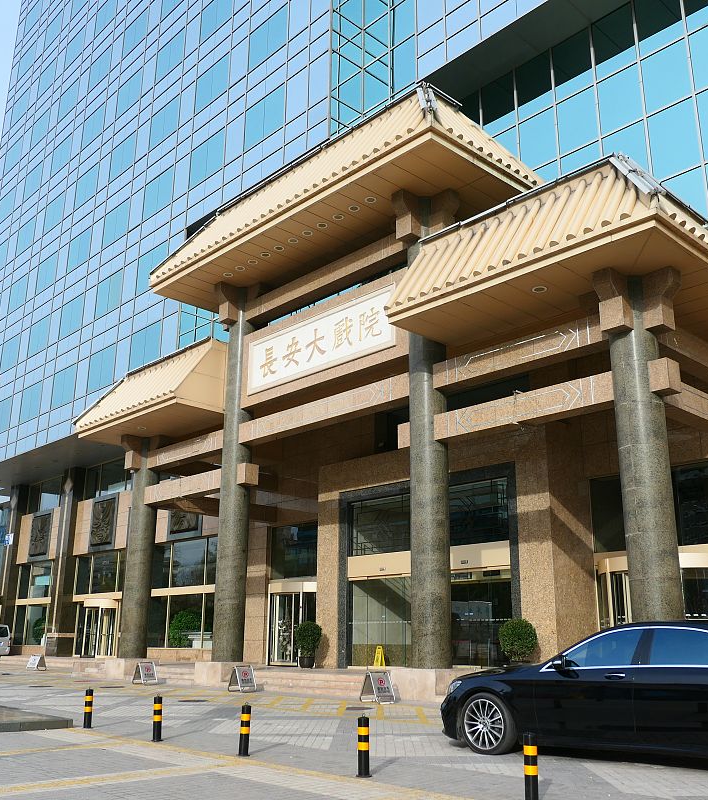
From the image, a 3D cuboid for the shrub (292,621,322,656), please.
[{"bbox_3d":[-1.561,8.291,27.749,0.970,1.220,0.970,0,-16,0],"label":"shrub"}]

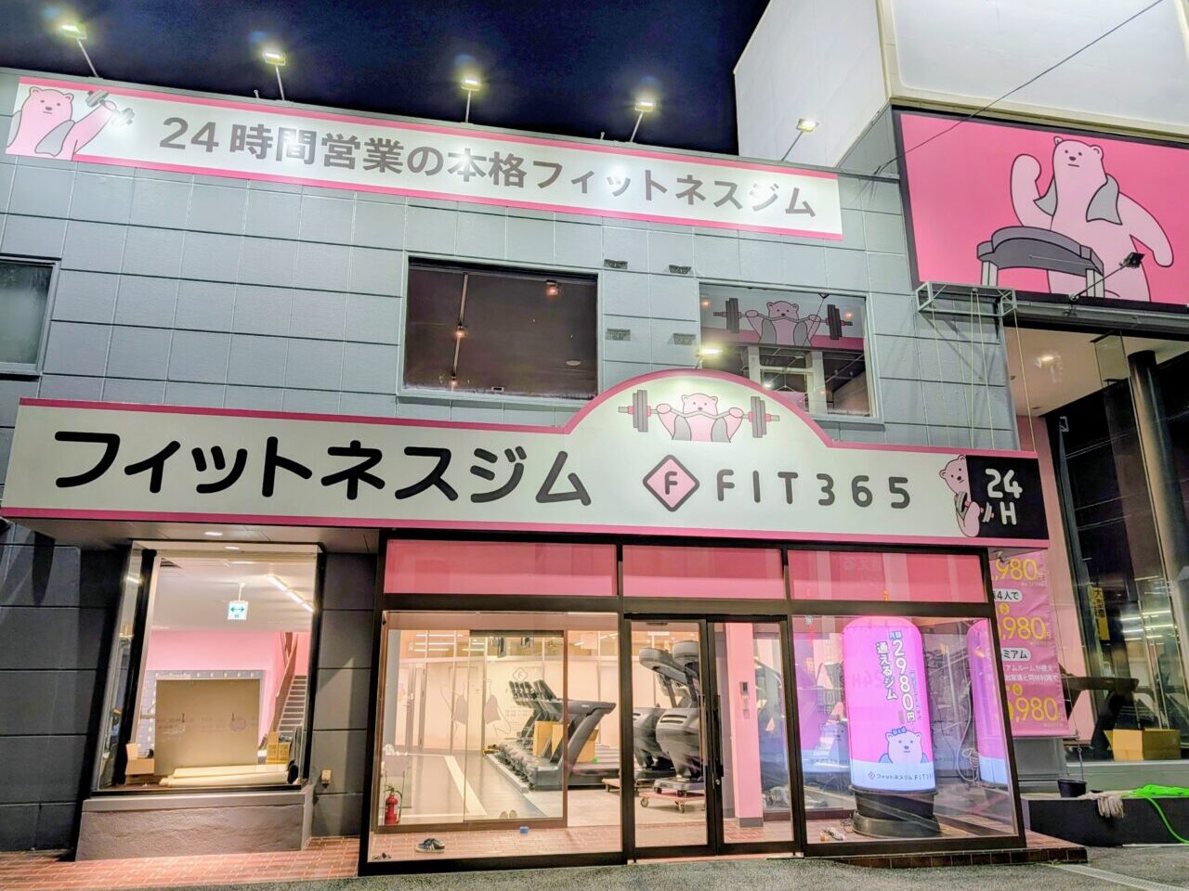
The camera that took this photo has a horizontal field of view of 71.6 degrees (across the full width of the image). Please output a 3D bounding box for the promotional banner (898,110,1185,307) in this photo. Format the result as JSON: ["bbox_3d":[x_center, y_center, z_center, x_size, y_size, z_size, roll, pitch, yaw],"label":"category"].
[{"bbox_3d":[6.877,-3.312,11.832,5.384,2.778,0.120,3,-15,-11],"label":"promotional banner"}]

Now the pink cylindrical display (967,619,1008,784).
[{"bbox_3d":[4.526,2.766,9.041,0.780,1.770,0.780,3,-15,-11],"label":"pink cylindrical display"}]

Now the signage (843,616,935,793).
[{"bbox_3d":[3.106,2.686,8.767,0.820,1.770,0.820,1,-14,-3],"label":"signage"}]

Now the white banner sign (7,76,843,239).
[{"bbox_3d":[-1.585,-3.449,10.158,10.009,0.990,0.060,3,-15,-11],"label":"white banner sign"}]

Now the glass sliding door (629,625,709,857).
[{"bbox_3d":[0.692,2.584,7.419,0.769,2.006,0.050,3,-15,-11],"label":"glass sliding door"}]

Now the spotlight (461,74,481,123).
[{"bbox_3d":[-1.504,-4.212,9.991,0.260,0.230,0.760,3,-15,-11],"label":"spotlight"}]

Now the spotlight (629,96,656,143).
[{"bbox_3d":[0.562,-4.111,10.393,0.270,0.230,0.760,3,-15,-11],"label":"spotlight"}]

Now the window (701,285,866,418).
[{"bbox_3d":[2.484,-1.212,10.500,2.325,1.691,0.100,3,-15,-11],"label":"window"}]

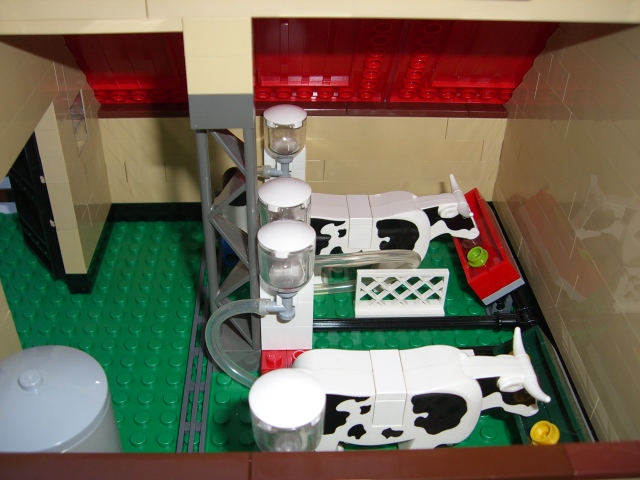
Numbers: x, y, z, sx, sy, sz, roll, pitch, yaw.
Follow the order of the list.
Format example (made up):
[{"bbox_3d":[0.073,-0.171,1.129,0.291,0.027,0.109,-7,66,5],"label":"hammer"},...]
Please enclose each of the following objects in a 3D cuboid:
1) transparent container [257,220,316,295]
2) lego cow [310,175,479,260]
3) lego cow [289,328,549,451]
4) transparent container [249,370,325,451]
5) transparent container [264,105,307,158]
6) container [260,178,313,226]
[{"bbox_3d":[-0.009,0.004,0.196,0.016,0.020,0.016,0,35,-3],"label":"transparent container"},{"bbox_3d":[0.023,-0.003,0.261,0.070,0.037,0.027,0,35,-3],"label":"lego cow"},{"bbox_3d":[0.027,0.045,0.195,0.070,0.035,0.028,0,35,-3],"label":"lego cow"},{"bbox_3d":[-0.007,0.037,0.149,0.016,0.020,0.016,0,35,-3],"label":"transparent container"},{"bbox_3d":[-0.013,-0.041,0.260,0.016,0.020,0.016,0,35,-3],"label":"transparent container"},{"bbox_3d":[-0.011,-0.009,0.215,0.016,0.020,0.016,0,35,-3],"label":"container"}]

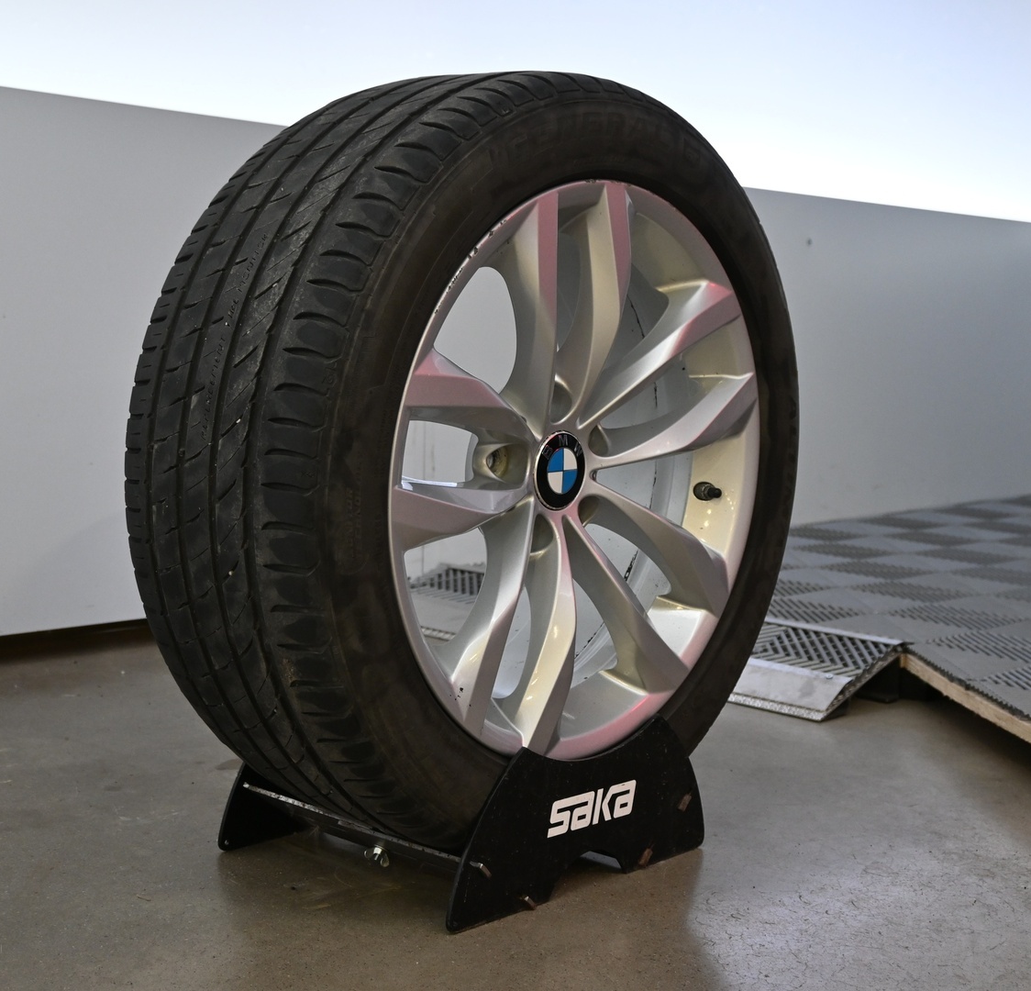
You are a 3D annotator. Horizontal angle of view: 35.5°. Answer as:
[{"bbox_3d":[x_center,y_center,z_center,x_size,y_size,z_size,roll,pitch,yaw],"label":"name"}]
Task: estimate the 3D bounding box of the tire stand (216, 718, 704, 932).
[{"bbox_3d":[-0.042,0.258,1.487,0.288,0.139,0.358,7,6,40],"label":"tire stand"}]

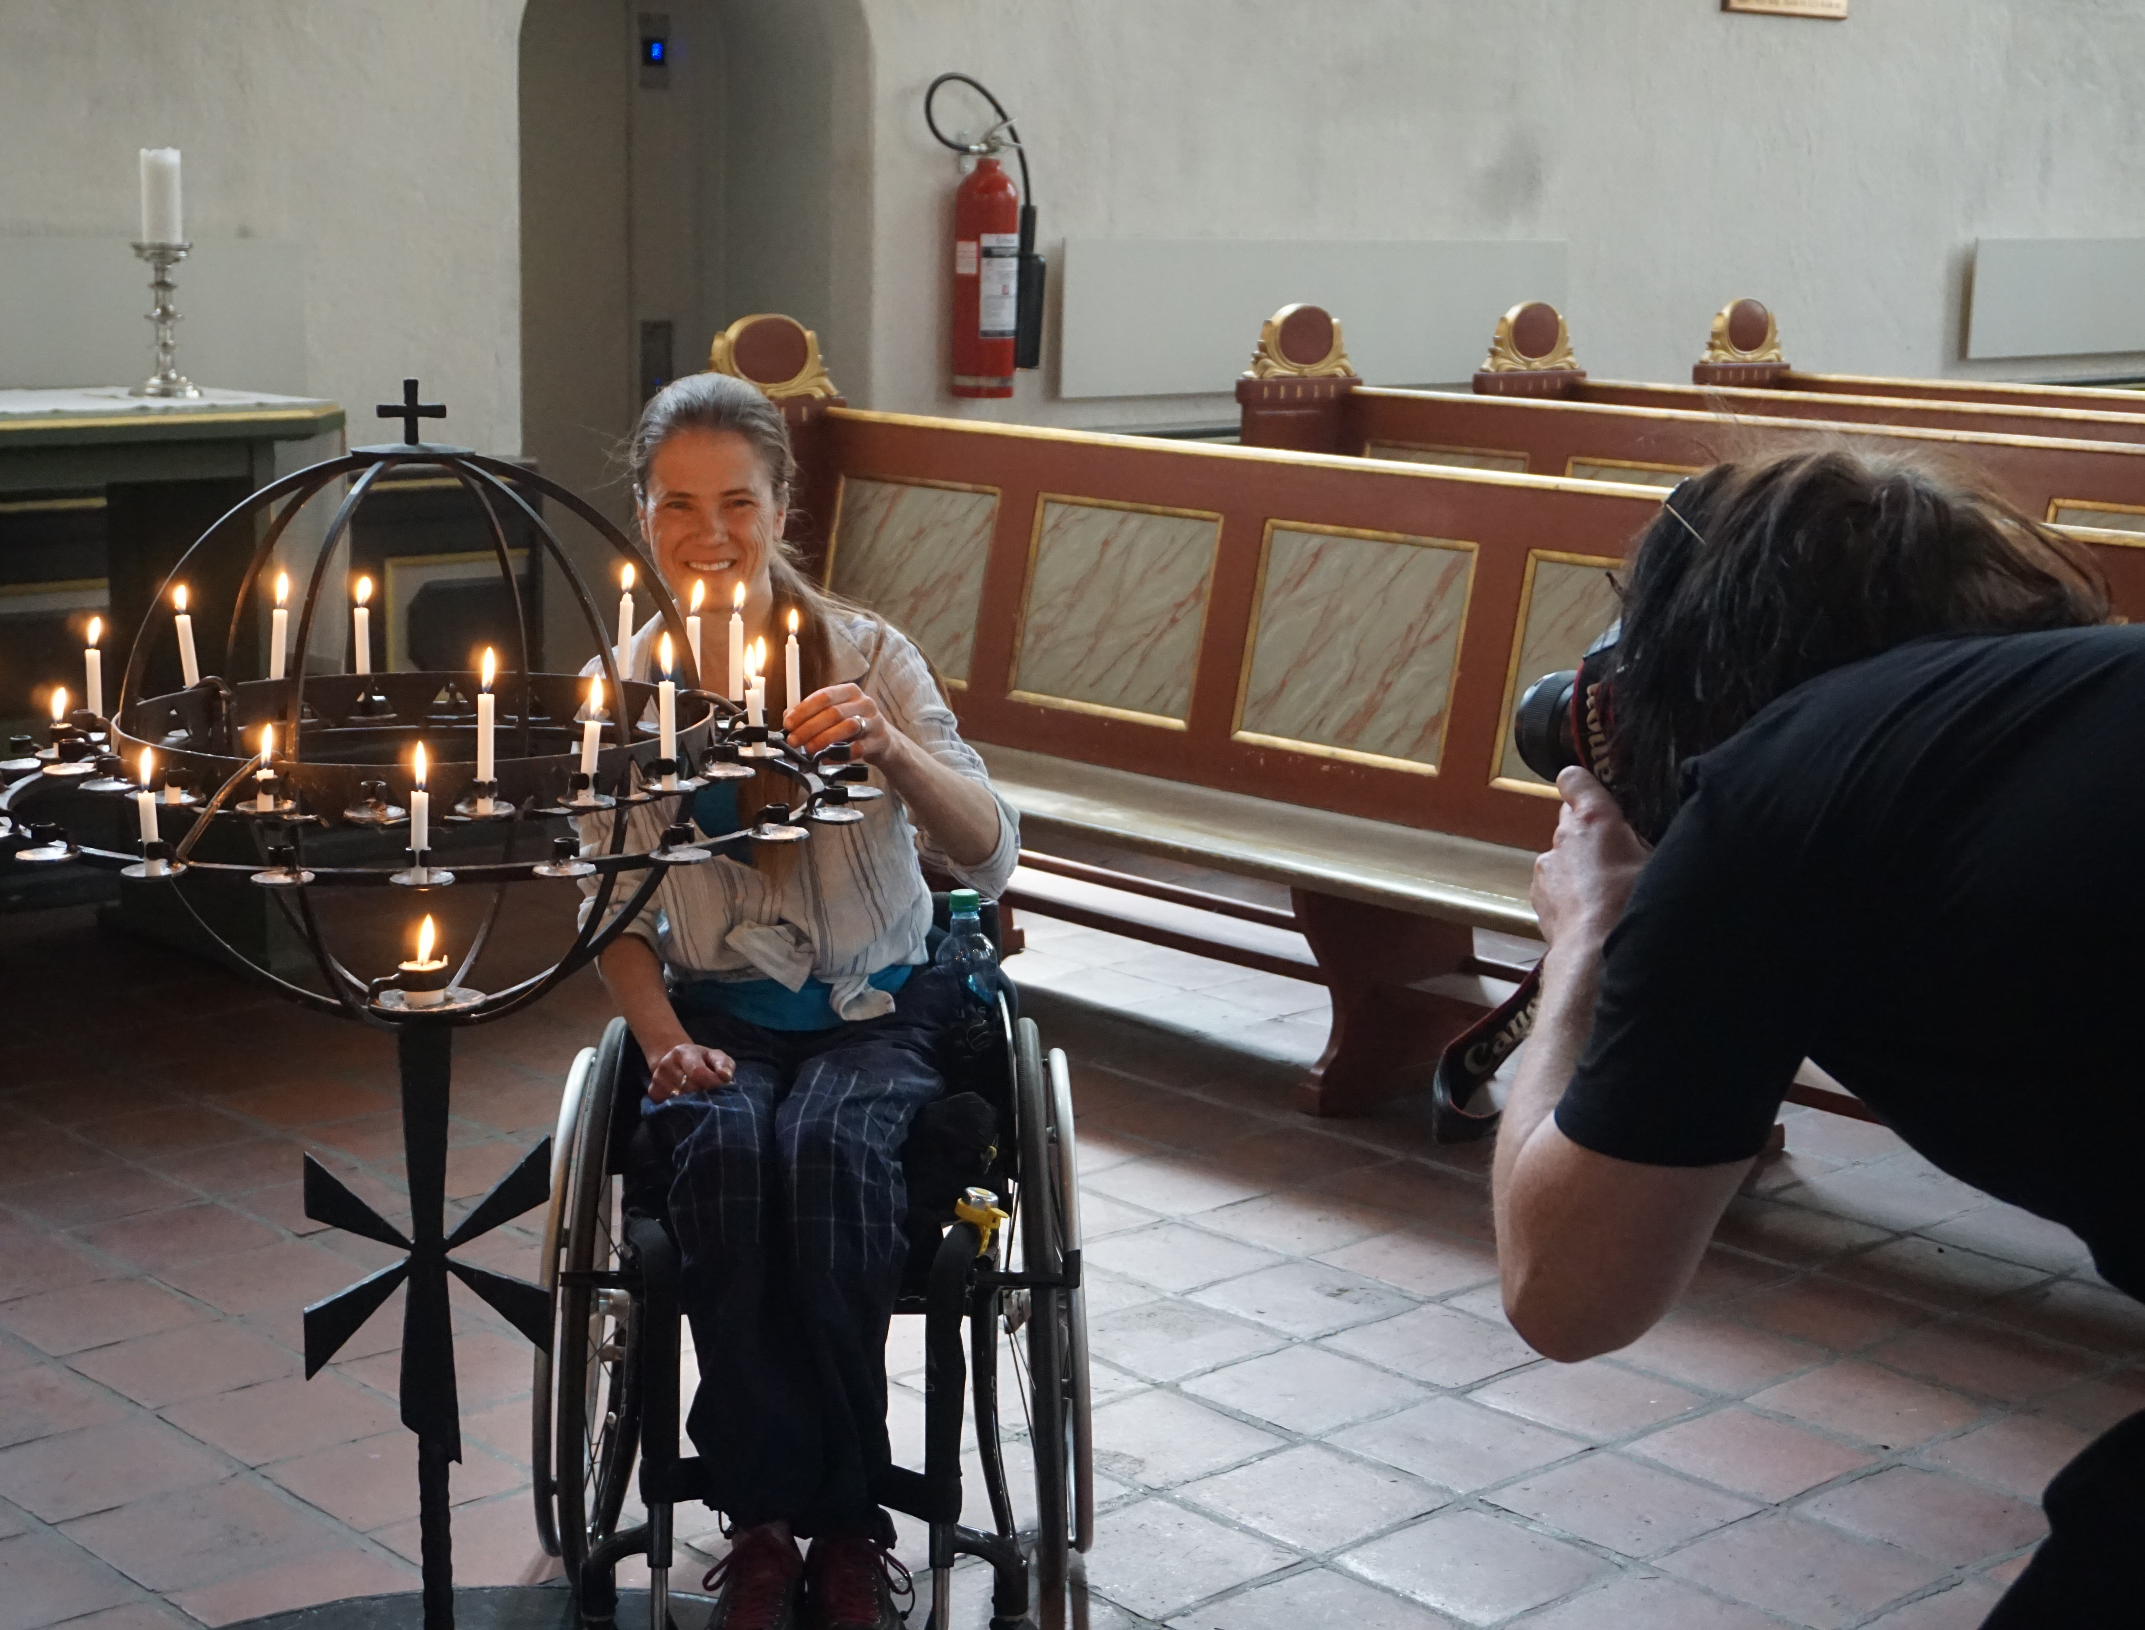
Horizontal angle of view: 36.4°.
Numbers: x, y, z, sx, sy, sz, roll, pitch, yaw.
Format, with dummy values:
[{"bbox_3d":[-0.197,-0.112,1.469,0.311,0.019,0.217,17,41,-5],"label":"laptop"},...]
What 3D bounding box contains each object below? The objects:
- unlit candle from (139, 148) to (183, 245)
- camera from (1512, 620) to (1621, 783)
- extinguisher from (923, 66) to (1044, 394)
[{"bbox_3d":[-1.732,-1.177,6.200,0.076,0.188,0.076,-8,14,-43],"label":"unlit candle"},{"bbox_3d":[0.374,-0.067,2.103,0.142,0.110,0.165,-5,6,-30],"label":"camera"},{"bbox_3d":[-0.215,-1.420,8.021,0.340,0.781,0.175,-8,14,-43],"label":"extinguisher"}]

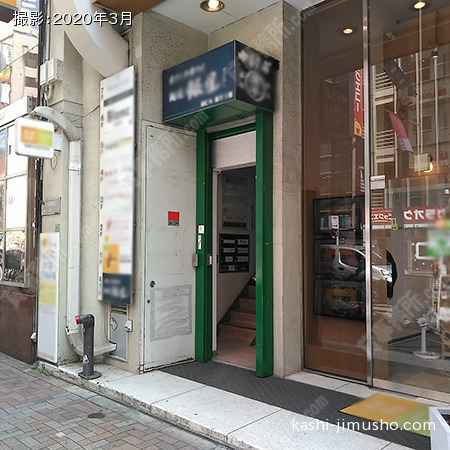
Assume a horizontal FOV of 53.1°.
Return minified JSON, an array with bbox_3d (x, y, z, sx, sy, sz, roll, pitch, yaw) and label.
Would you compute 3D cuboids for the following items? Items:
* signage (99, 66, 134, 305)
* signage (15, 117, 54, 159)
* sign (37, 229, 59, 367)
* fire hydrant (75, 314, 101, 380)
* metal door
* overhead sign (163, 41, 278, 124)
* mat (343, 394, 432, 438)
[{"bbox_3d":[-1.354,-0.473,5.626,0.738,2.854,0.052,-2,-3,43],"label":"signage"},{"bbox_3d":[-2.302,-1.034,5.462,0.090,0.425,0.445,-3,-4,44],"label":"signage"},{"bbox_3d":[-2.215,0.894,5.673,0.525,1.583,0.037,-2,-3,43],"label":"sign"},{"bbox_3d":[-1.543,1.376,5.137,0.250,0.690,0.290,-3,-4,44],"label":"fire hydrant"},{"bbox_3d":[-0.690,0.261,5.656,0.053,2.955,0.855,-2,-3,43],"label":"metal door"},{"bbox_3d":[-0.081,-1.612,5.477,1.185,0.638,0.735,-2,-3,43],"label":"overhead sign"},{"bbox_3d":[1.618,1.667,3.992,0.938,0.011,0.720,-2,-3,43],"label":"mat"}]

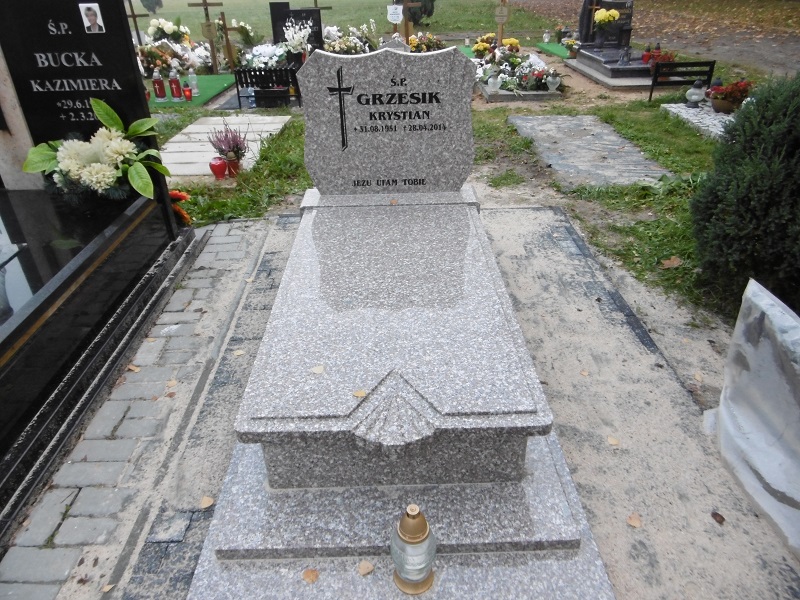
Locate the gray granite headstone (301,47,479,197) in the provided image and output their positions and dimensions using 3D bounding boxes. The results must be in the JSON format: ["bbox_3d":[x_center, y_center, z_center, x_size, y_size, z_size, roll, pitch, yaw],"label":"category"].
[{"bbox_3d":[-0.053,-0.856,2.700,0.835,0.685,0.080,-2,31,-1],"label":"gray granite headstone"}]

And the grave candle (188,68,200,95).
[{"bbox_3d":[-2.522,-2.668,6.798,0.110,0.300,0.110,0,32,0],"label":"grave candle"}]

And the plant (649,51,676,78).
[{"bbox_3d":[3.212,-2.869,6.772,0.300,0.330,0.300,-2,31,-1],"label":"plant"}]

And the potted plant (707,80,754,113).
[{"bbox_3d":[3.542,-2.183,5.932,0.420,0.320,0.380,0,32,0],"label":"potted plant"}]

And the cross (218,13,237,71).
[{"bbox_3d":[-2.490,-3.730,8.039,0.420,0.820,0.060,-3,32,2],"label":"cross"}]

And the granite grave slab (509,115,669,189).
[{"bbox_3d":[1.641,-1.426,5.071,0.970,0.070,2.050,0,32,0],"label":"granite grave slab"}]

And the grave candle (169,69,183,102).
[{"bbox_3d":[-2.557,-2.457,6.331,0.135,0.356,0.135,-2,31,-1],"label":"grave candle"}]

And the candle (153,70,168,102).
[{"bbox_3d":[-2.842,-2.527,6.519,0.135,0.350,0.135,0,32,0],"label":"candle"}]

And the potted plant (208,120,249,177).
[{"bbox_3d":[-1.243,-1.094,4.022,0.250,0.390,0.250,-2,31,-1],"label":"potted plant"}]

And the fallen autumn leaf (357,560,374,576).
[{"bbox_3d":[-0.089,0.701,1.450,0.043,0.006,0.045,0,32,0],"label":"fallen autumn leaf"}]

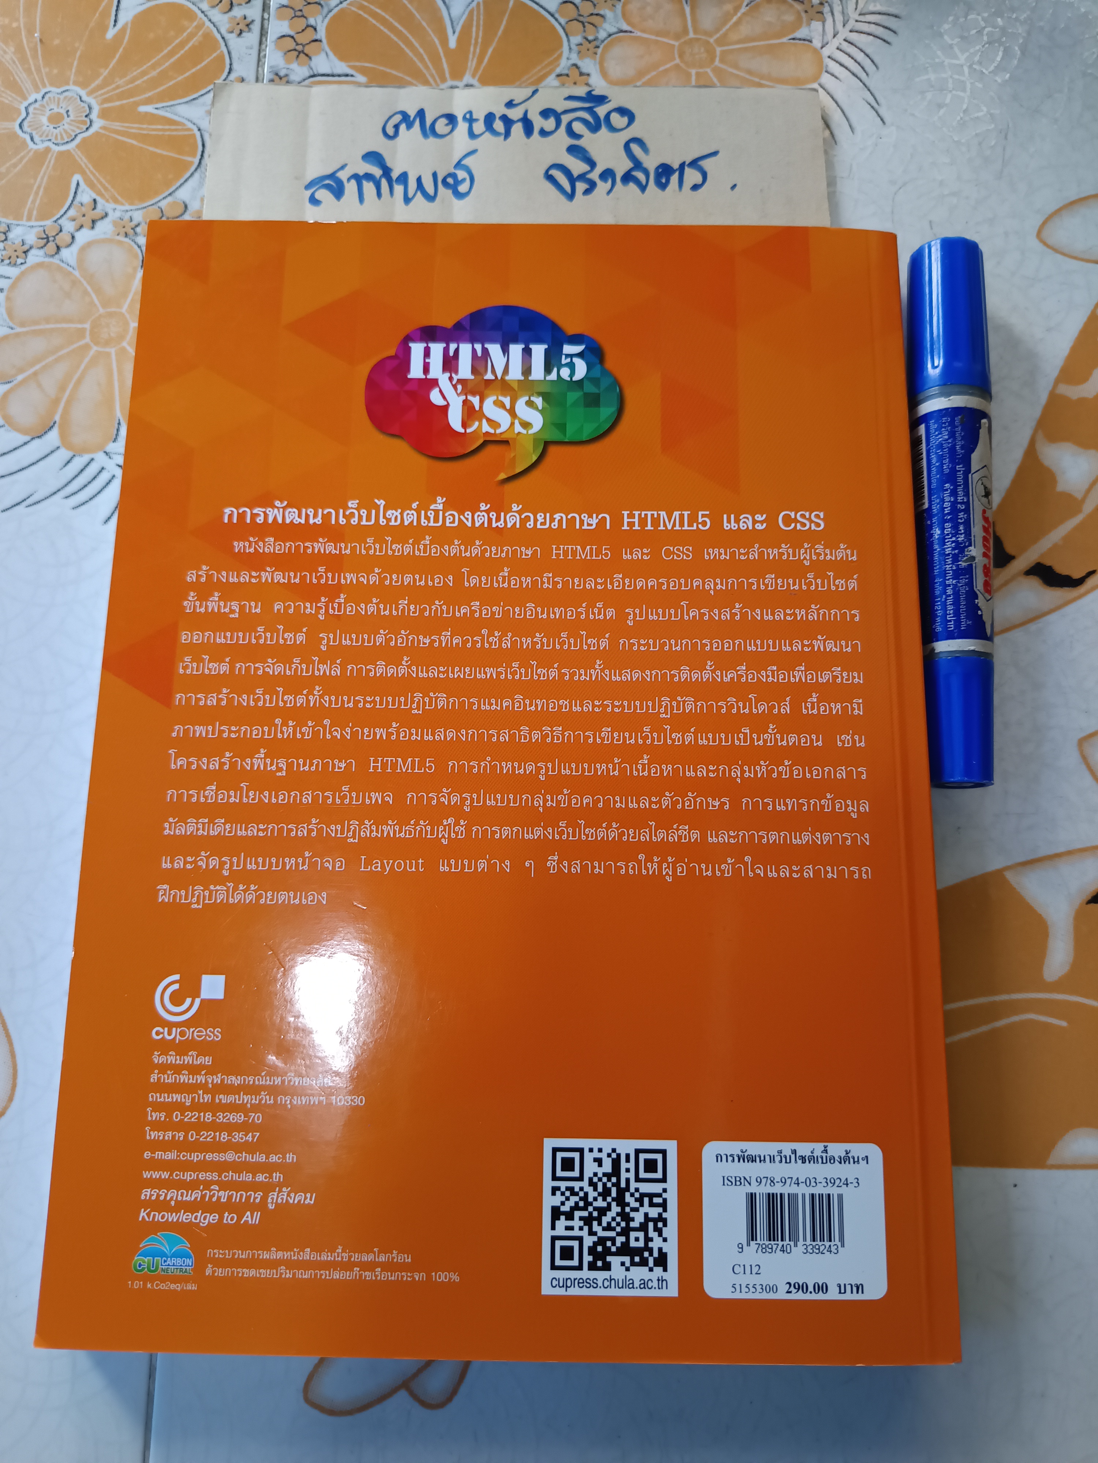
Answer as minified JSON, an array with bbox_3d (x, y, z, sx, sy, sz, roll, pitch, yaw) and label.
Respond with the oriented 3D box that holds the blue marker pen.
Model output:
[{"bbox_3d":[0.097,-0.055,0.246,0.019,0.019,0.138,2,79,1],"label":"blue marker pen"}]

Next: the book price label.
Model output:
[{"bbox_3d":[0.051,0.101,0.210,0.038,0.001,0.030,1,79,0],"label":"book price label"}]

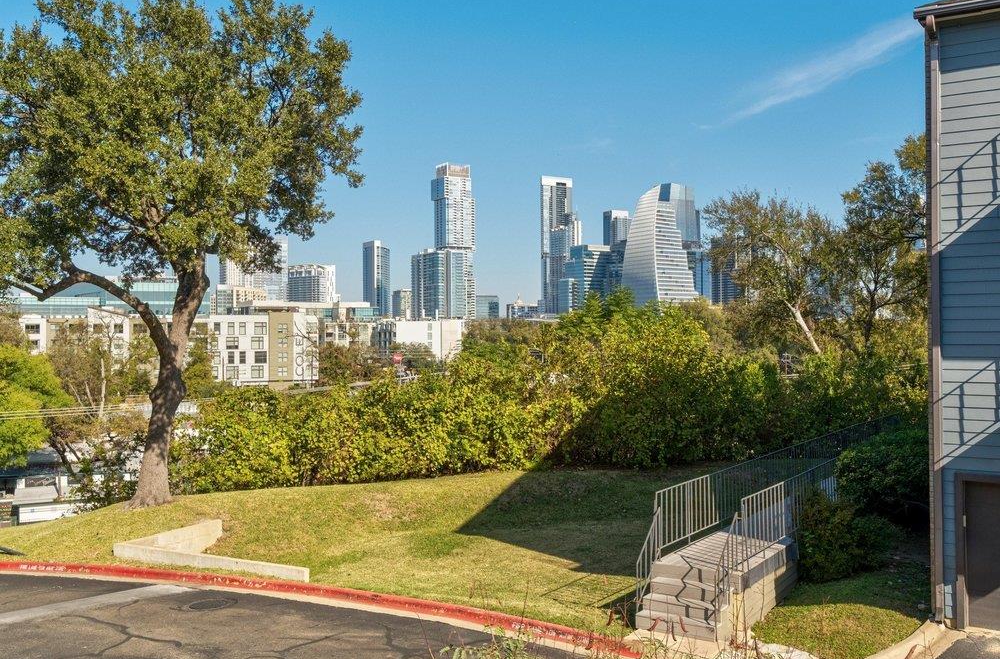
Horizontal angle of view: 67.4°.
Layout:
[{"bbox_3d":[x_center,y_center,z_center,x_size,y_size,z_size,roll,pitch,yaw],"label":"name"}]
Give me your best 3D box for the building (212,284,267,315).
[{"bbox_3d":[-228.000,-14.000,660.000,45.000,49.000,30.000,0,0,-30],"label":"building"}]

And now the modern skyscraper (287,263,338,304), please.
[{"bbox_3d":[-236.000,-33.000,940.000,48.000,97.000,40.000,-1,0,36],"label":"modern skyscraper"}]

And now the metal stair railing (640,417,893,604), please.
[{"bbox_3d":[7.100,3.150,15.700,1.350,1.700,14.600,-1,0,41],"label":"metal stair railing"}]

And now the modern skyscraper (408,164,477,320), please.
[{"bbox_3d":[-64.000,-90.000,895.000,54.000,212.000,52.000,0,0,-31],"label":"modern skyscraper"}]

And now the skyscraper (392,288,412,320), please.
[{"bbox_3d":[-157.000,-27.500,1230.000,26.000,77.000,30.000,0,0,-31],"label":"skyscraper"}]

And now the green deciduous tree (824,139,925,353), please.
[{"bbox_3d":[15.300,-1.400,30.000,5.200,11.600,5.200,0,0,24],"label":"green deciduous tree"}]

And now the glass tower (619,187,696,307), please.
[{"bbox_3d":[188.000,-76.000,873.000,60.000,178.000,60.000,0,0,-30],"label":"glass tower"}]

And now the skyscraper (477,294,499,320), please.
[{"bbox_3d":[-18.000,-20.000,1060.000,33.000,54.000,29.000,0,0,-30],"label":"skyscraper"}]

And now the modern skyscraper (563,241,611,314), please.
[{"bbox_3d":[109.000,-46.000,932.000,42.000,117.000,44.000,0,0,-30],"label":"modern skyscraper"}]

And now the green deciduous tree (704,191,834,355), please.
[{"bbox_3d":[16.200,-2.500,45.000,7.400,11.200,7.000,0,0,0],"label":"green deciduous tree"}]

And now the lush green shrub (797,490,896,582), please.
[{"bbox_3d":[5.950,3.420,12.900,1.700,1.350,1.550,0,0,24],"label":"lush green shrub"}]

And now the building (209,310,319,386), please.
[{"bbox_3d":[-53.500,4.100,173.000,22.000,16.800,16.000,0,0,-1],"label":"building"}]

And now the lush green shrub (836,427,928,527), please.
[{"bbox_3d":[7.650,2.850,14.800,2.000,1.950,1.900,0,0,24],"label":"lush green shrub"}]

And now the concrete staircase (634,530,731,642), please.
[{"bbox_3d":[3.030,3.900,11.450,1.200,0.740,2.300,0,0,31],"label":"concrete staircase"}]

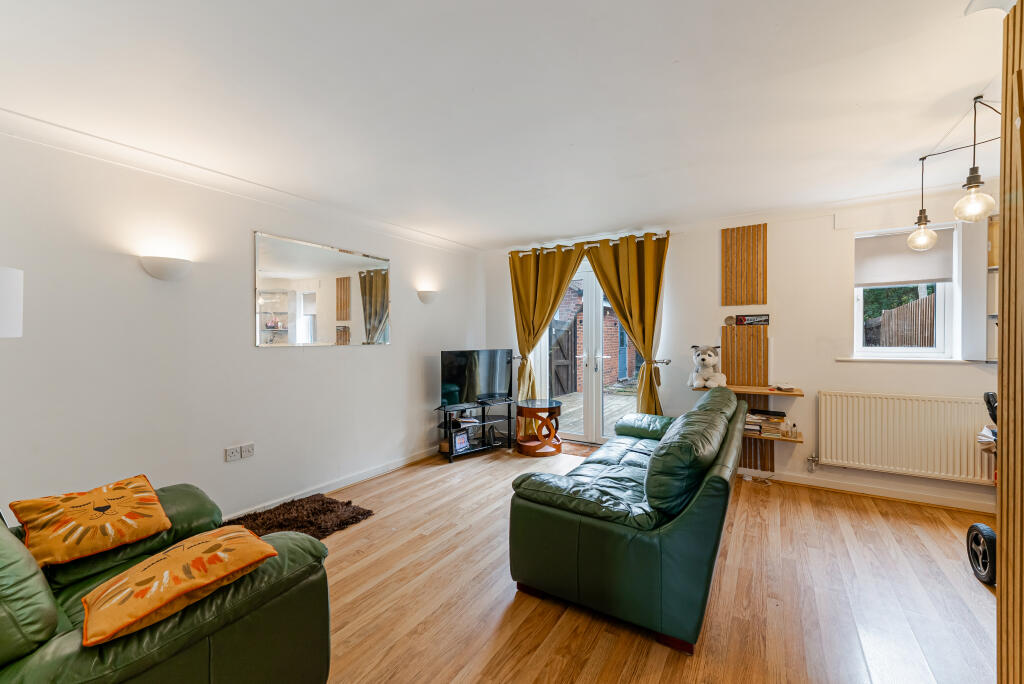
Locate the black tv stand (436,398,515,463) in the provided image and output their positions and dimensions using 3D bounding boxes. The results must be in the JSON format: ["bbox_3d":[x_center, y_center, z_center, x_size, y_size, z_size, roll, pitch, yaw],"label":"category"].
[{"bbox_3d":[-0.428,0.979,4.561,1.000,0.520,0.410,-1,1,-42],"label":"black tv stand"}]

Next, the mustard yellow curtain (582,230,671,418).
[{"bbox_3d":[1.182,0.039,4.199,0.877,2.253,0.128,0,1,33],"label":"mustard yellow curtain"}]

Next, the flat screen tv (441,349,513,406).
[{"bbox_3d":[-0.376,0.404,4.547,0.960,0.610,0.090,-1,1,-39],"label":"flat screen tv"}]

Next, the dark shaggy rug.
[{"bbox_3d":[-1.534,1.238,2.662,0.670,0.045,0.980,0,1,33],"label":"dark shaggy rug"}]

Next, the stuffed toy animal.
[{"bbox_3d":[1.797,0.220,3.670,0.320,0.384,0.282,0,1,33],"label":"stuffed toy animal"}]

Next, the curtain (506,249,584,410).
[{"bbox_3d":[0.403,0.053,4.647,1.040,2.320,0.150,0,1,33],"label":"curtain"}]

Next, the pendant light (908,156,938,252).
[{"bbox_3d":[2.506,-0.844,2.431,0.130,0.570,0.130,0,1,33],"label":"pendant light"}]

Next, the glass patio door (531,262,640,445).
[{"bbox_3d":[0.959,0.170,4.658,1.520,2.120,0.090,0,1,33],"label":"glass patio door"}]

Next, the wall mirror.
[{"bbox_3d":[-1.498,-0.375,3.329,0.025,0.810,1.200,0,1,33],"label":"wall mirror"}]

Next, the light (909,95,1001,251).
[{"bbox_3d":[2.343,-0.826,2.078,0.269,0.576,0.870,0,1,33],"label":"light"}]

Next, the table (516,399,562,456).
[{"bbox_3d":[0.321,0.967,4.567,0.518,0.553,0.518,0,0,0],"label":"table"}]

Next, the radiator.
[{"bbox_3d":[2.985,0.704,3.002,1.060,0.600,0.090,0,1,33],"label":"radiator"}]

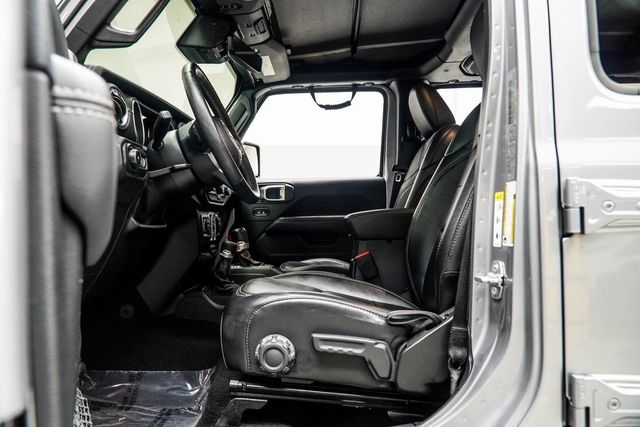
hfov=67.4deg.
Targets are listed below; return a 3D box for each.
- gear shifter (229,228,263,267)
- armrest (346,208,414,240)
[{"bbox_3d":[-0.237,0.112,1.550,0.100,0.130,0.075,0,0,3],"label":"gear shifter"},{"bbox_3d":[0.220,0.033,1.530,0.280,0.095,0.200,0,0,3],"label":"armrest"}]

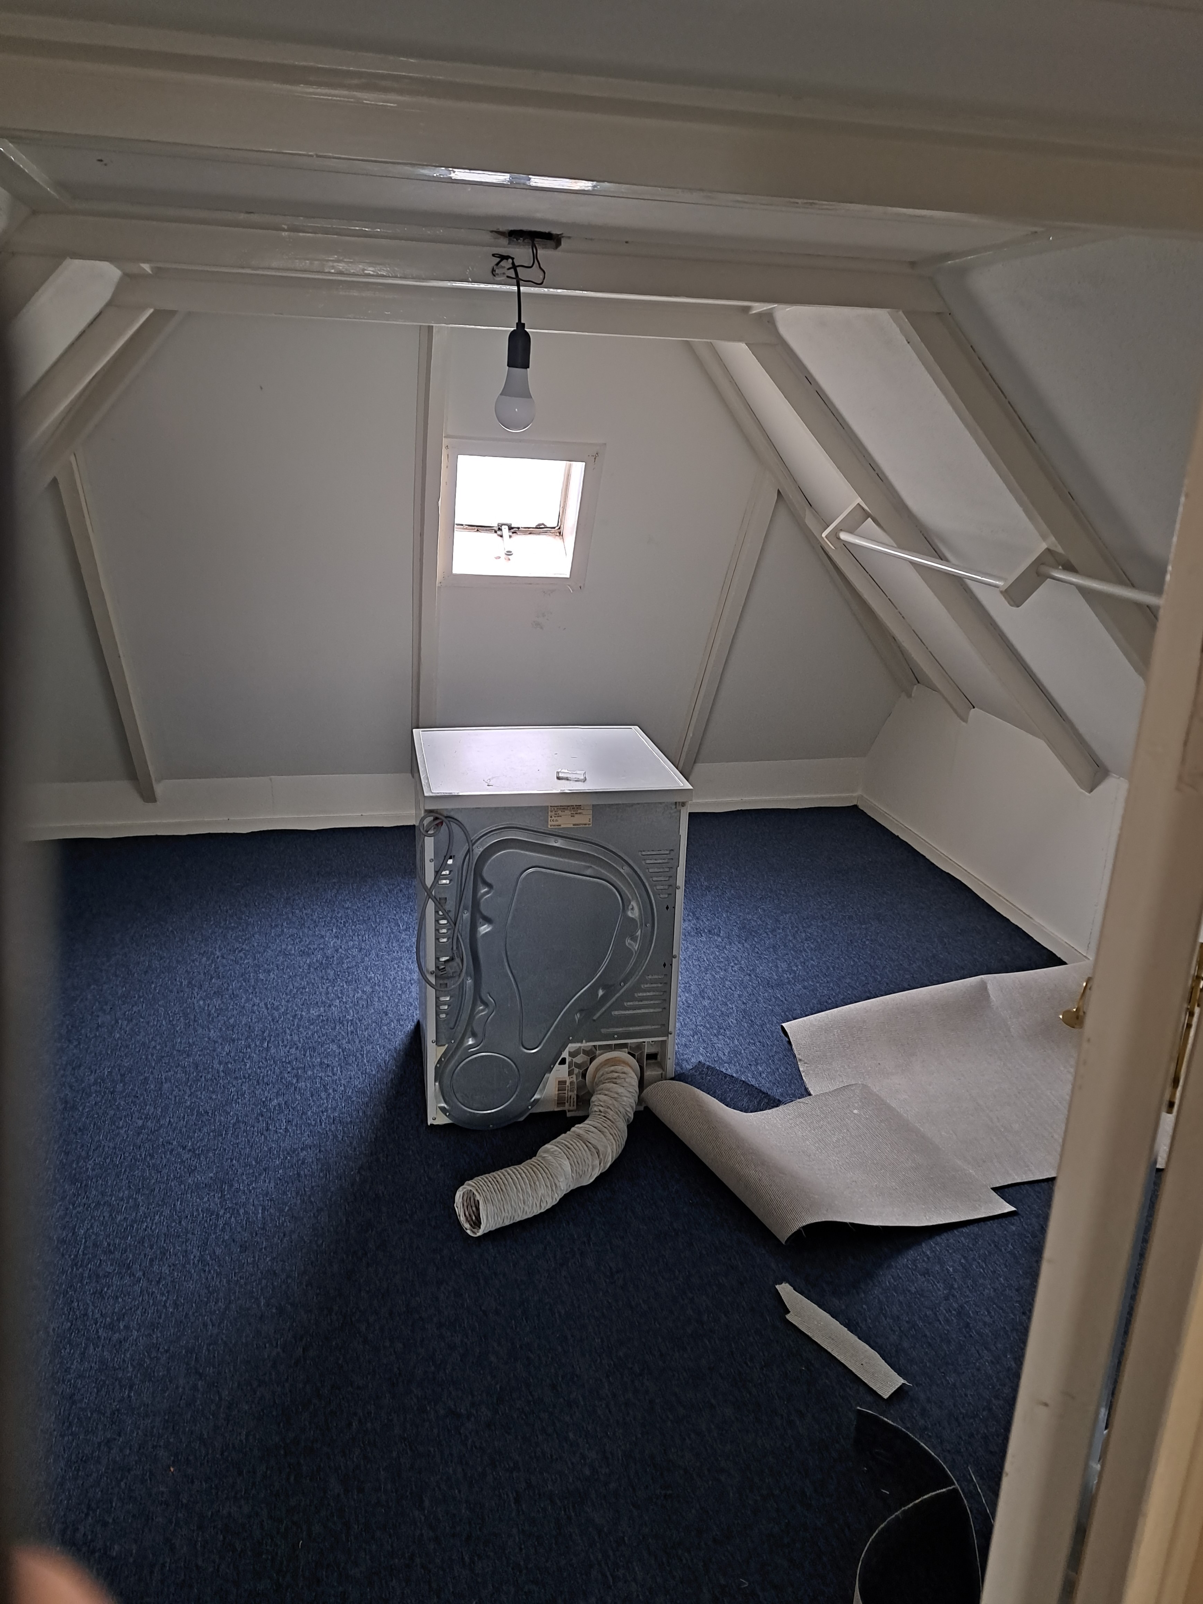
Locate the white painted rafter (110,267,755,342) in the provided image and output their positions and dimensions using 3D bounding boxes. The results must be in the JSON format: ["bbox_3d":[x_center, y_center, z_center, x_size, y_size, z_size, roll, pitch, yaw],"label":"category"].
[{"bbox_3d":[-0.337,-1.196,2.688,1.590,0.078,0.085,-2,19,-12],"label":"white painted rafter"}]

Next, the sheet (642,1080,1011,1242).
[{"bbox_3d":[0.503,0.797,2.584,0.690,0.100,0.540,-4,19,-18],"label":"sheet"}]

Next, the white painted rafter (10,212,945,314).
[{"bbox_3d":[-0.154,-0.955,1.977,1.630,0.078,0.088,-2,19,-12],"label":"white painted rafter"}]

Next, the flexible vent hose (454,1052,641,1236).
[{"bbox_3d":[-0.094,0.753,2.510,0.566,0.185,0.235,-14,24,-40],"label":"flexible vent hose"}]

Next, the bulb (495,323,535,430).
[{"bbox_3d":[-0.145,-0.718,1.883,0.068,0.173,0.068,-2,19,-12],"label":"bulb"}]

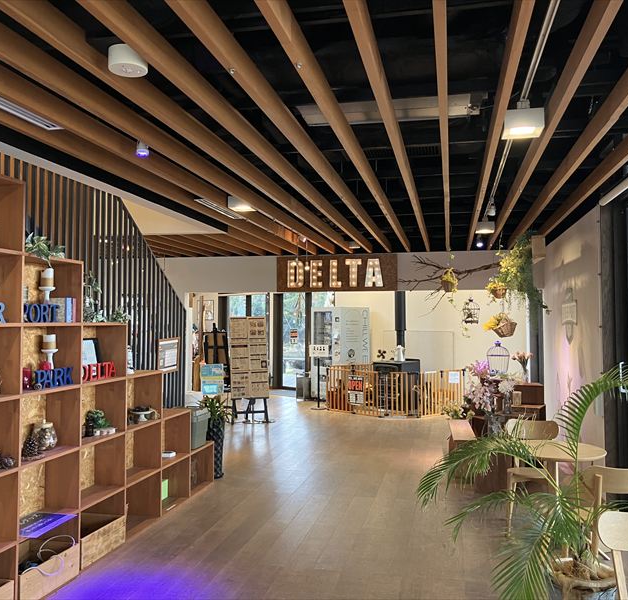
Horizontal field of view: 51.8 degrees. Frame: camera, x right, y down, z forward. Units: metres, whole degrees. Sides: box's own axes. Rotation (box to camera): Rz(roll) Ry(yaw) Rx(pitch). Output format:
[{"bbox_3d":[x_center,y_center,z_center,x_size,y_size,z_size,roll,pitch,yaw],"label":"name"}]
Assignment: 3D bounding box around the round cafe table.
[{"bbox_3d":[1.546,1.325,4.178,0.610,0.720,0.610,0,-2,0],"label":"round cafe table"}]

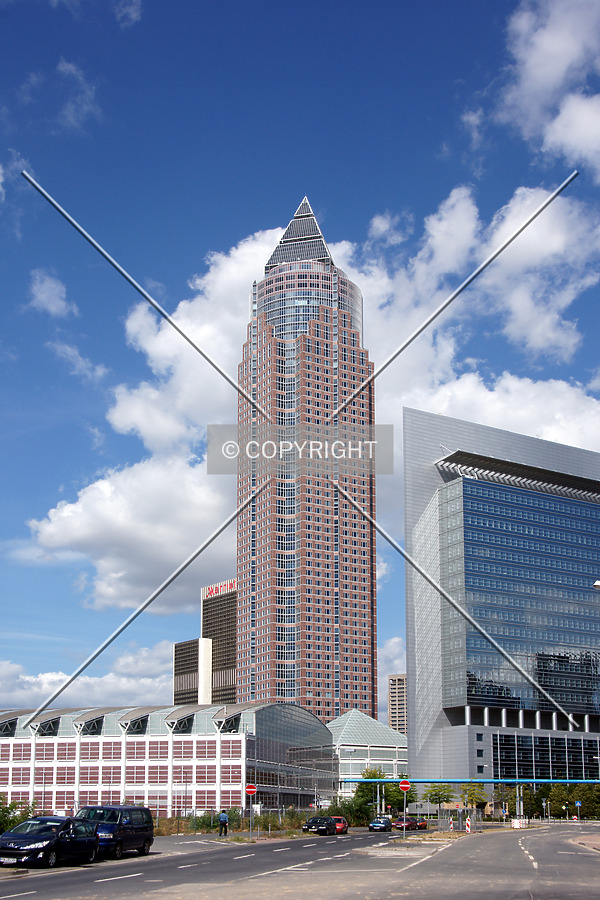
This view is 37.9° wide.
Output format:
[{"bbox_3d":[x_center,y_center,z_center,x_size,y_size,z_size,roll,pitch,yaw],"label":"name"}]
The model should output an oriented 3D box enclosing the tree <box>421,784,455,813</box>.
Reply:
[{"bbox_3d":[27.032,69.103,172.000,6.300,6.200,6.300,0,-22,0],"label":"tree"}]

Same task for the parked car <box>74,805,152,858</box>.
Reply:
[{"bbox_3d":[-7.700,16.000,36.700,1.840,1.900,4.750,-4,-23,9],"label":"parked car"}]

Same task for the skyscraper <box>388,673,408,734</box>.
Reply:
[{"bbox_3d":[94.945,248.646,745.000,32.000,114.000,28.000,-9,-22,22],"label":"skyscraper"}]

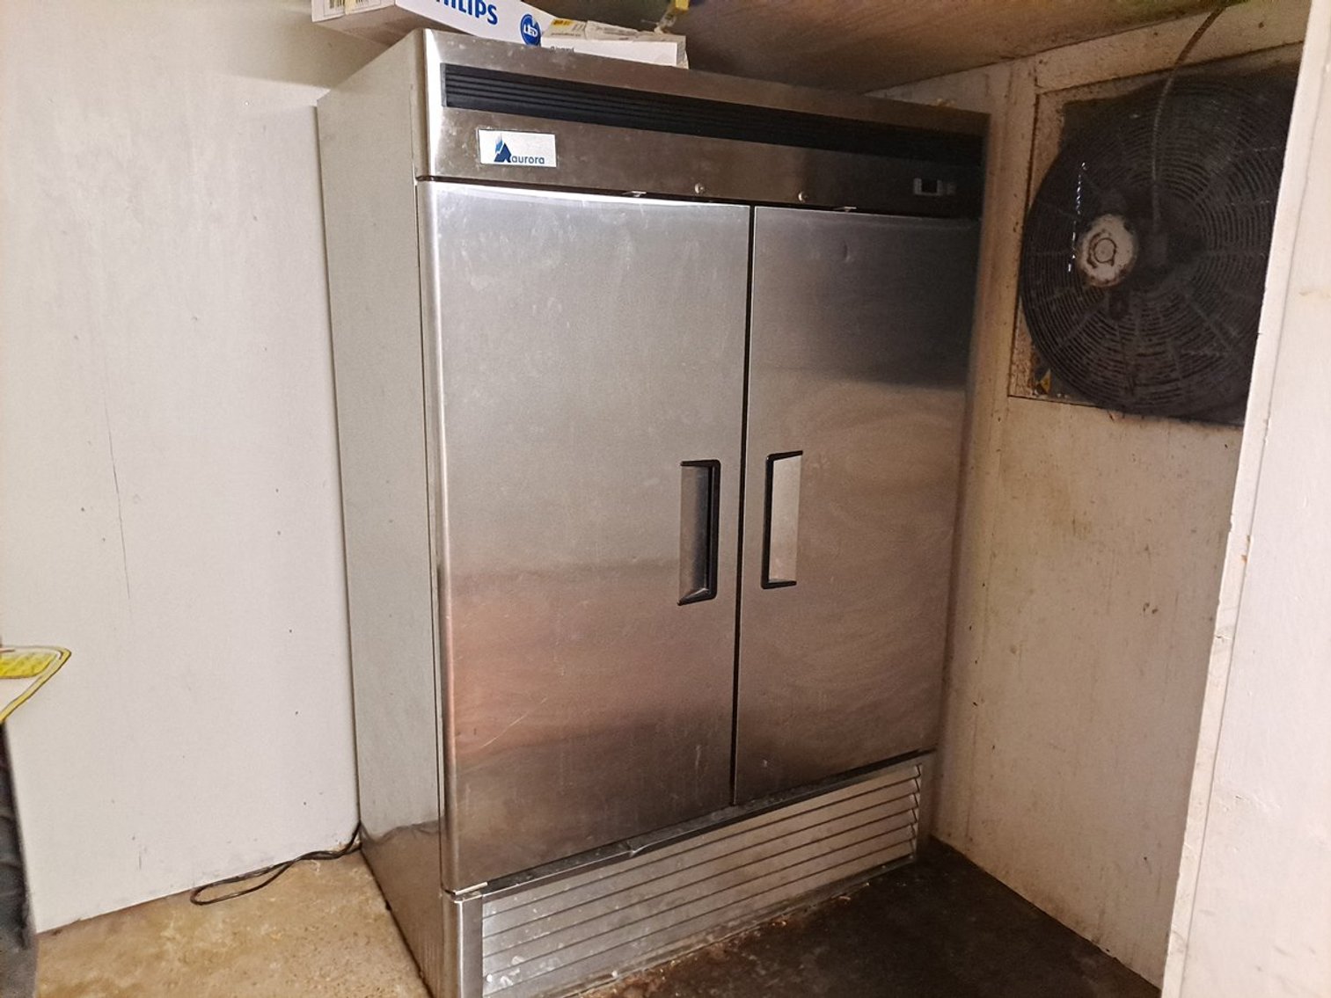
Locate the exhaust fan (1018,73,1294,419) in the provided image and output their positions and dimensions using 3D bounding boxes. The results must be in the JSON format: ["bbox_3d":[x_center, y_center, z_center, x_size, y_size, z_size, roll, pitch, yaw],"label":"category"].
[{"bbox_3d":[1.011,-0.499,1.943,0.140,0.645,0.645,-6,14,-29],"label":"exhaust fan"}]

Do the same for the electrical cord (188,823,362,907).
[{"bbox_3d":[-1.017,0.962,2.543,0.440,0.070,0.090,-6,14,-29],"label":"electrical cord"}]

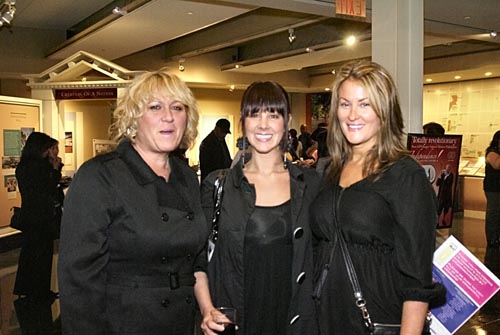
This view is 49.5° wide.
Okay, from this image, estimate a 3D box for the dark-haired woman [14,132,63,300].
[{"bbox_3d":[-2.085,0.467,5.353,0.440,1.650,0.440,-1,4,-15],"label":"dark-haired woman"}]

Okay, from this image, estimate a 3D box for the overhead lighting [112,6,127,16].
[{"bbox_3d":[-1.456,-1.741,6.053,0.150,0.110,0.110,-3,4,-30],"label":"overhead lighting"}]

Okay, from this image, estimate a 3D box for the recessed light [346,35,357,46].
[{"bbox_3d":[1.506,-1.880,8.048,0.150,0.170,0.150,0,4,14],"label":"recessed light"}]

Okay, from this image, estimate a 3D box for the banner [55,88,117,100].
[{"bbox_3d":[-2.479,-1.106,8.200,1.030,0.165,0.050,1,4,17],"label":"banner"}]

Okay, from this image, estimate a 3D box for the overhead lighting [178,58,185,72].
[{"bbox_3d":[-1.272,-1.899,10.100,0.110,0.250,0.120,-2,4,-24],"label":"overhead lighting"}]

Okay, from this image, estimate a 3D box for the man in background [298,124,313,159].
[{"bbox_3d":[1.202,-0.001,11.529,0.500,1.770,0.350,1,4,24],"label":"man in background"}]

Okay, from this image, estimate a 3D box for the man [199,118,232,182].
[{"bbox_3d":[-0.480,0.255,7.430,0.420,1.790,0.500,0,4,9],"label":"man"}]

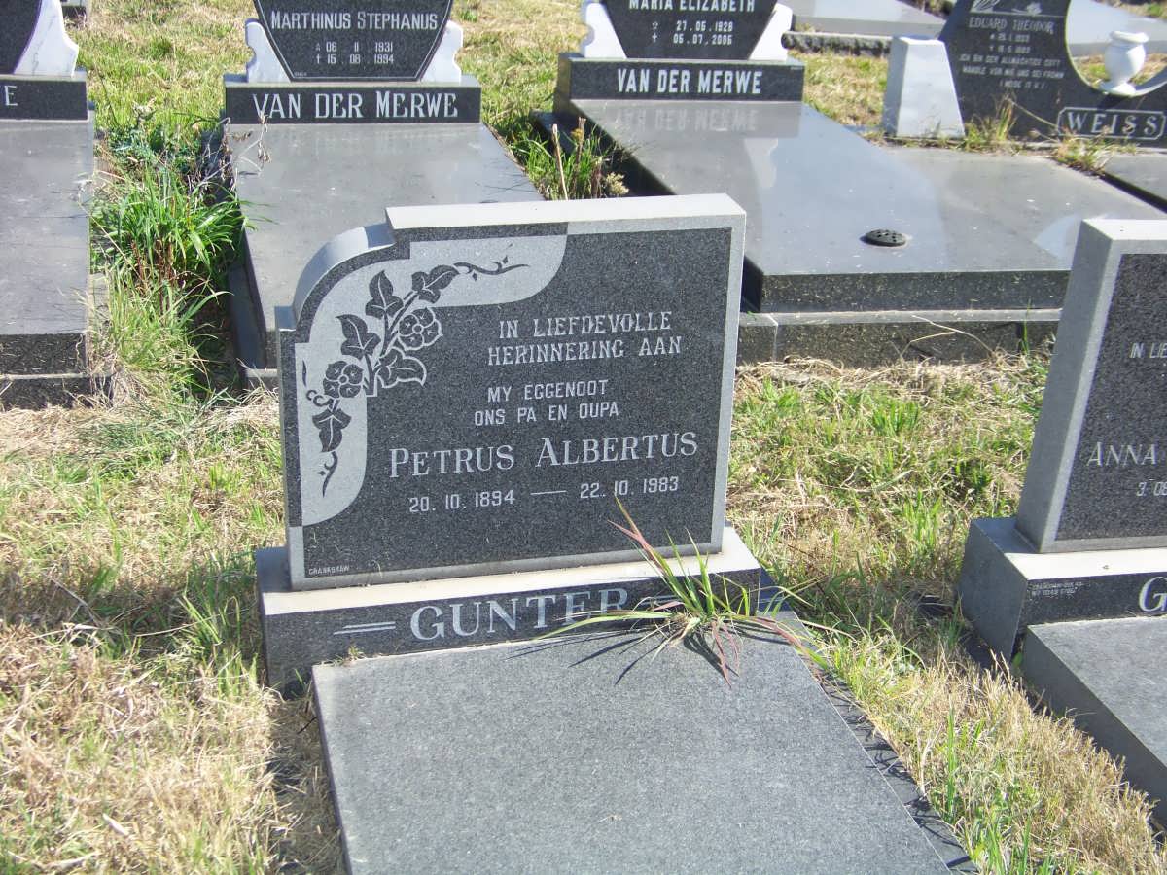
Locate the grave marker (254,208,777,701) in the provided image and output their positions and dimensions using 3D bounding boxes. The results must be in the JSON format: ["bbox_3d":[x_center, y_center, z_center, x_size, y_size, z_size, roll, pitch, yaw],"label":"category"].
[{"bbox_3d":[-0.126,-0.005,2.852,0.871,0.784,0.232,-4,25,-13],"label":"grave marker"}]

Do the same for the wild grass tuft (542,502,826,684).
[{"bbox_3d":[0.177,0.260,2.822,0.477,0.270,0.246,-4,25,-13],"label":"wild grass tuft"}]

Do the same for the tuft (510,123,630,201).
[{"bbox_3d":[-0.046,-0.886,5.389,0.354,0.293,0.346,-4,25,-13],"label":"tuft"}]

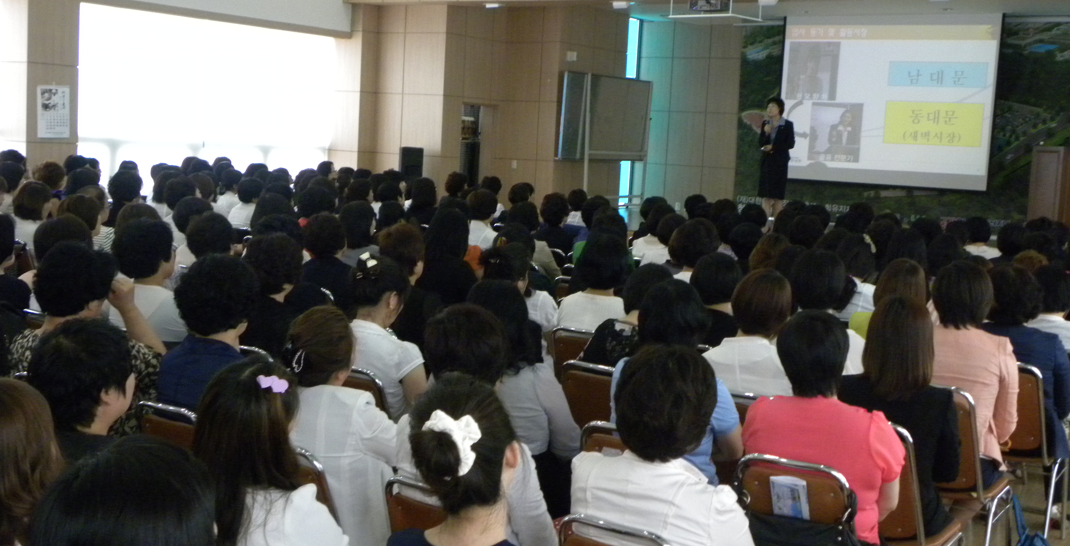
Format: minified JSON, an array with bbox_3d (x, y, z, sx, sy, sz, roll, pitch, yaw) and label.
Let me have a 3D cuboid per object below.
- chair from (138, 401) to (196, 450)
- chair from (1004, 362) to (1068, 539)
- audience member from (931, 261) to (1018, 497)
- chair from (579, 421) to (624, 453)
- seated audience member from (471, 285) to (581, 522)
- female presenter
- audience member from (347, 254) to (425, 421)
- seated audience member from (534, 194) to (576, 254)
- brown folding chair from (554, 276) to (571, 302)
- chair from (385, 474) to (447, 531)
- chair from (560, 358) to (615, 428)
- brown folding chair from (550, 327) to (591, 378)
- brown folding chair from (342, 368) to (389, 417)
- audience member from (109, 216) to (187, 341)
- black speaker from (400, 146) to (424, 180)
[{"bbox_3d":[-0.959,0.824,4.022,0.430,0.865,0.540,8,8,38],"label":"chair"},{"bbox_3d":[2.195,0.806,5.815,0.430,0.865,0.540,8,8,35],"label":"chair"},{"bbox_3d":[1.736,0.614,5.276,0.450,1.345,0.740,7,7,34],"label":"audience member"},{"bbox_3d":[0.398,0.890,4.112,0.430,0.865,0.540,8,8,37],"label":"chair"},{"bbox_3d":[-0.047,0.646,4.677,0.470,1.270,0.720,7,7,34],"label":"seated audience member"},{"bbox_3d":[2.841,-1.280,15.145,0.470,1.630,0.360,8,8,40],"label":"female presenter"},{"bbox_3d":[-0.482,0.556,4.951,0.460,1.290,0.740,7,7,34],"label":"audience member"},{"bbox_3d":[0.236,-0.126,11.949,0.470,1.275,0.720,6,7,28],"label":"seated audience member"},{"bbox_3d":[0.377,0.444,8.880,0.420,0.831,0.500,6,7,27],"label":"brown folding chair"},{"bbox_3d":[-0.120,0.944,3.345,0.430,0.865,0.540,8,8,38],"label":"chair"},{"bbox_3d":[0.356,0.777,5.199,0.440,0.890,0.580,7,7,34],"label":"chair"},{"bbox_3d":[0.345,0.682,6.103,0.440,0.890,0.580,7,7,30],"label":"brown folding chair"},{"bbox_3d":[-0.567,0.758,4.901,0.440,0.890,0.580,7,7,34],"label":"brown folding chair"},{"bbox_3d":[-1.581,0.411,5.633,0.460,1.320,0.740,7,7,34],"label":"audience member"},{"bbox_3d":[-1.618,-1.371,16.525,0.290,0.520,0.270,2,6,-12],"label":"black speaker"}]

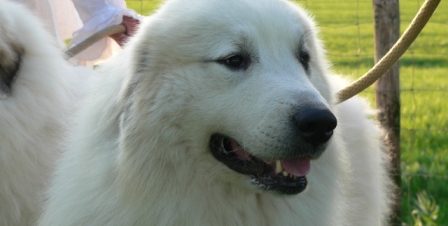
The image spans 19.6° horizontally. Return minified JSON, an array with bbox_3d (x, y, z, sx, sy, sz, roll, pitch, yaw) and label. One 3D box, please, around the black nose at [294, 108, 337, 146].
[{"bbox_3d":[0.108,0.016,1.550,0.046,0.040,0.034,0,12,-35],"label":"black nose"}]

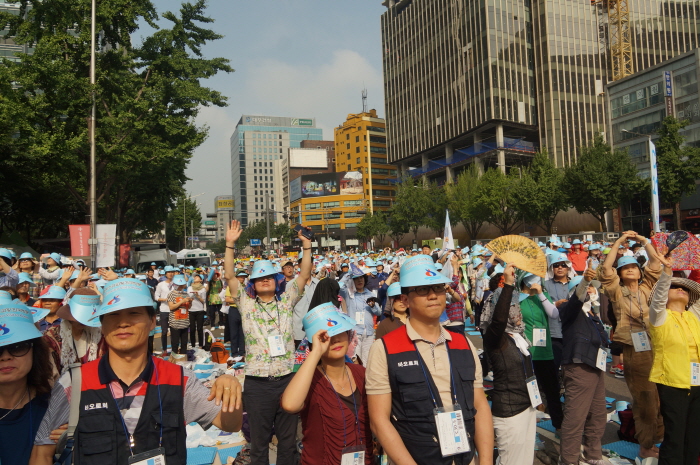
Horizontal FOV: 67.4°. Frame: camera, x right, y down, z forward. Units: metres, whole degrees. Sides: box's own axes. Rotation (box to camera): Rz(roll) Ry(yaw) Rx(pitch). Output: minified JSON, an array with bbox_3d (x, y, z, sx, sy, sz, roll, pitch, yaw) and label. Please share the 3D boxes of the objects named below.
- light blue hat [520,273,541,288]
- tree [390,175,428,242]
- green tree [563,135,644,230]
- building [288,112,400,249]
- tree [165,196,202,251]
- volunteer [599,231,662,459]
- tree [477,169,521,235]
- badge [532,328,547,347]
[{"bbox_3d":[1.635,0.430,4.750,0.180,0.125,0.200,-2,9,-18],"label":"light blue hat"},{"bbox_3d":[7.845,-1.456,68.000,4.900,11.500,4.900,-3,-2,0],"label":"tree"},{"bbox_3d":[25.891,-3.692,54.234,8.200,12.800,8.200,-1,-3,-21],"label":"green tree"},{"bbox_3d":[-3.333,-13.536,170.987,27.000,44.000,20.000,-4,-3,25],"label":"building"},{"bbox_3d":[-22.225,0.499,70.000,5.200,10.500,5.200,-3,-2,0],"label":"tree"},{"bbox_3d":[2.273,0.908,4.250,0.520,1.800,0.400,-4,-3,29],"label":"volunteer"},{"bbox_3d":[19.473,-2.377,69.217,6.500,12.100,6.500,-1,-3,-21],"label":"tree"},{"bbox_3d":[1.716,0.951,4.750,0.120,0.165,0.012,-3,-2,7],"label":"badge"}]

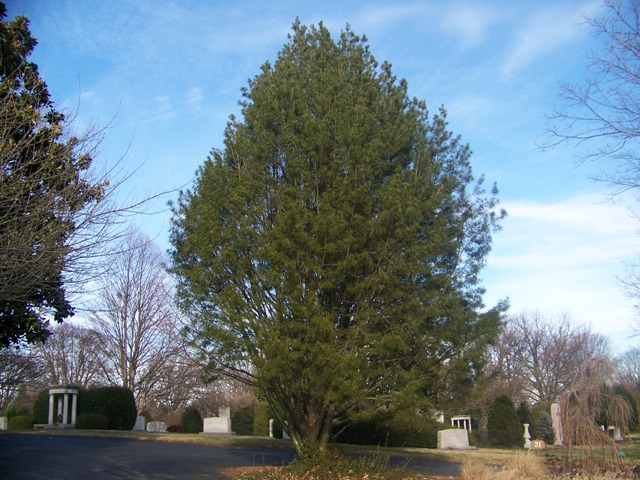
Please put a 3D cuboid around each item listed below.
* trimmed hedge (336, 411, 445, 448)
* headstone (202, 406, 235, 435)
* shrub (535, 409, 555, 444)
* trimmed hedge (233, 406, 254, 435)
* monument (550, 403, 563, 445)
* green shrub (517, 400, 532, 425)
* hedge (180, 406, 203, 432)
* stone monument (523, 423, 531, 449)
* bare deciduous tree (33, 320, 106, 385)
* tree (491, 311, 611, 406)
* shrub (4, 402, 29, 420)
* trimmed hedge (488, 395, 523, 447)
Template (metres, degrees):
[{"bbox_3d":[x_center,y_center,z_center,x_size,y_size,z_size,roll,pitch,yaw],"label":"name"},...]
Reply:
[{"bbox_3d":[3.007,8.178,28.000,4.850,1.540,1.800,-1,-14,0],"label":"trimmed hedge"},{"bbox_3d":[-6.274,11.157,40.000,2.100,1.670,0.900,-1,-14,0],"label":"headstone"},{"bbox_3d":[9.757,8.113,28.000,0.870,1.410,0.900,-1,-14,0],"label":"shrub"},{"bbox_3d":[-5.143,12.100,43.500,1.550,2.050,1.500,-1,-14,0],"label":"trimmed hedge"},{"bbox_3d":[12.086,9.383,33.000,0.470,2.120,0.420,-3,-15,10],"label":"monument"},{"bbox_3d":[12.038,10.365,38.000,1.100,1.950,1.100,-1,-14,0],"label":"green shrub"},{"bbox_3d":[-8.936,12.517,45.000,1.500,1.850,1.500,-1,-14,0],"label":"hedge"},{"bbox_3d":[9.780,9.215,30.500,0.330,1.200,0.330,-3,-15,10],"label":"stone monument"},{"bbox_3d":[-27.983,15.021,72.000,8.010,11.450,8.000,-1,-14,0],"label":"bare deciduous tree"},{"bbox_3d":[22.441,12.803,63.000,11.680,11.660,10.500,-1,-14,0],"label":"tree"},{"bbox_3d":[-26.308,15.101,56.000,1.990,2.010,1.900,-1,-14,0],"label":"shrub"},{"bbox_3d":[9.367,9.065,32.500,1.750,2.650,1.700,-1,-14,0],"label":"trimmed hedge"}]

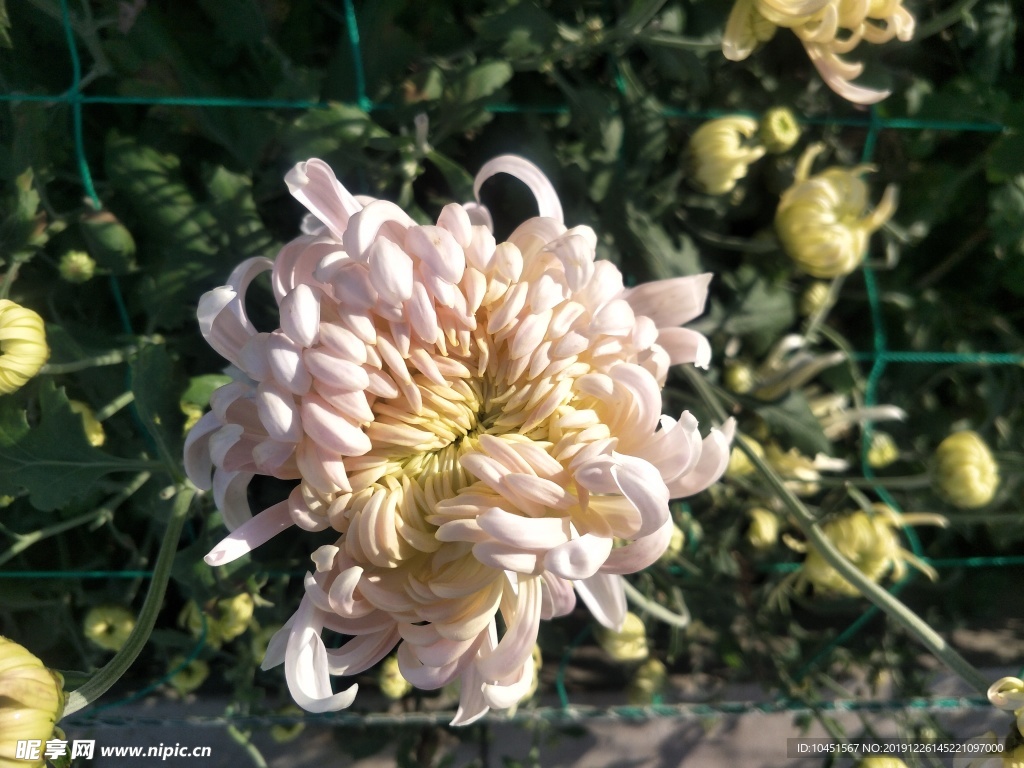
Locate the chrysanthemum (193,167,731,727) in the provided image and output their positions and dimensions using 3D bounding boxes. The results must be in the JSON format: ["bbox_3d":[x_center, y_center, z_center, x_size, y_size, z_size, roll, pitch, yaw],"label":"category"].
[{"bbox_3d":[-0.018,0.019,0.245,0.186,0.188,0.115,0,-14,0],"label":"chrysanthemum"}]

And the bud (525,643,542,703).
[{"bbox_3d":[0.005,0.163,0.400,0.026,0.029,0.026,0,45,0],"label":"bud"}]

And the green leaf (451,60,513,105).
[{"bbox_3d":[-0.016,-0.157,0.370,0.035,0.010,0.021,-31,65,-16],"label":"green leaf"}]

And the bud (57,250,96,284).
[{"bbox_3d":[-0.239,-0.065,0.390,0.020,0.018,0.019,0,60,0],"label":"bud"}]

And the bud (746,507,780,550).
[{"bbox_3d":[0.135,0.077,0.380,0.018,0.022,0.018,0,30,0],"label":"bud"}]

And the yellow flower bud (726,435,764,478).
[{"bbox_3d":[0.118,0.037,0.360,0.021,0.021,0.021,0,30,0],"label":"yellow flower bud"}]

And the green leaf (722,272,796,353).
[{"bbox_3d":[0.139,-0.040,0.400,0.041,0.045,0.019,0,23,0],"label":"green leaf"}]

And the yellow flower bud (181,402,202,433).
[{"bbox_3d":[-0.166,0.018,0.370,0.017,0.019,0.017,0,45,0],"label":"yellow flower bud"}]

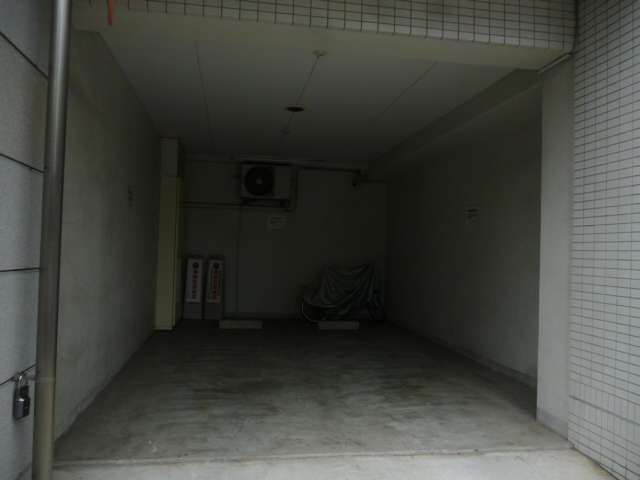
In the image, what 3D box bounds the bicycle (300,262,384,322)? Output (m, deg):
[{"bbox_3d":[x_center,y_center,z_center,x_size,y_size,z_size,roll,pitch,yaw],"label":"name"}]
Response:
[{"bbox_3d":[0.372,0.824,8.197,1.370,0.970,0.500,2,-2,-10],"label":"bicycle"}]

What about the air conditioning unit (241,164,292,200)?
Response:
[{"bbox_3d":[-0.855,-0.892,8.161,0.775,0.540,0.290,2,-2,-10],"label":"air conditioning unit"}]

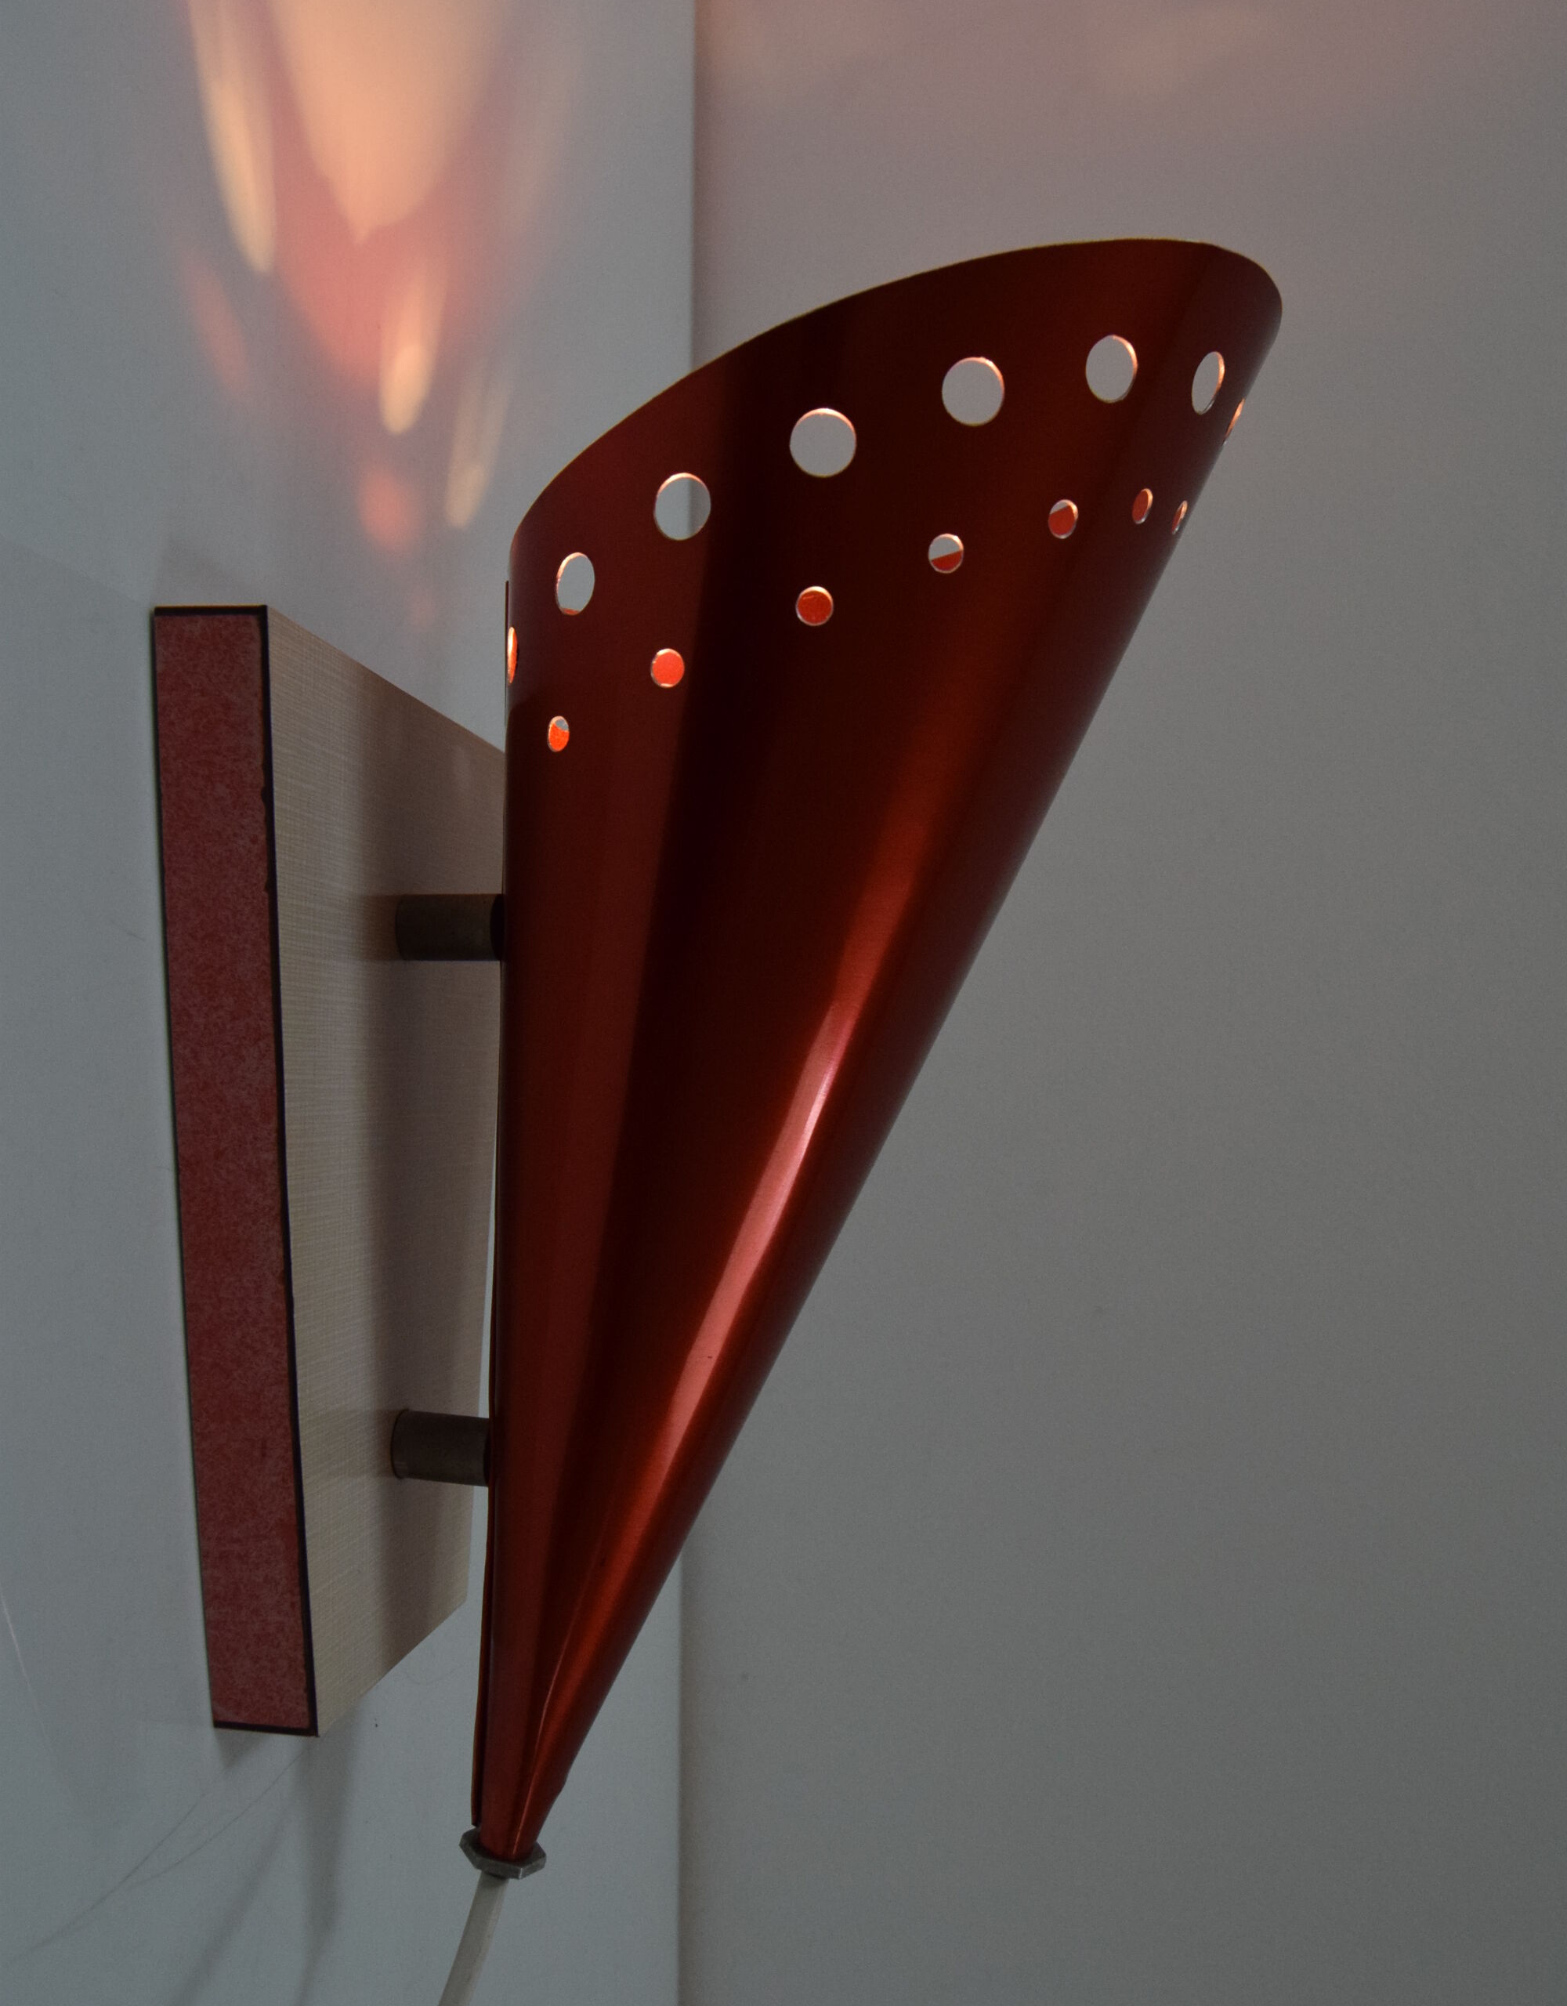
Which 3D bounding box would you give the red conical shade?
[{"bbox_3d":[0.003,0.021,0.320,0.130,0.295,0.120,8,2,15],"label":"red conical shade"}]

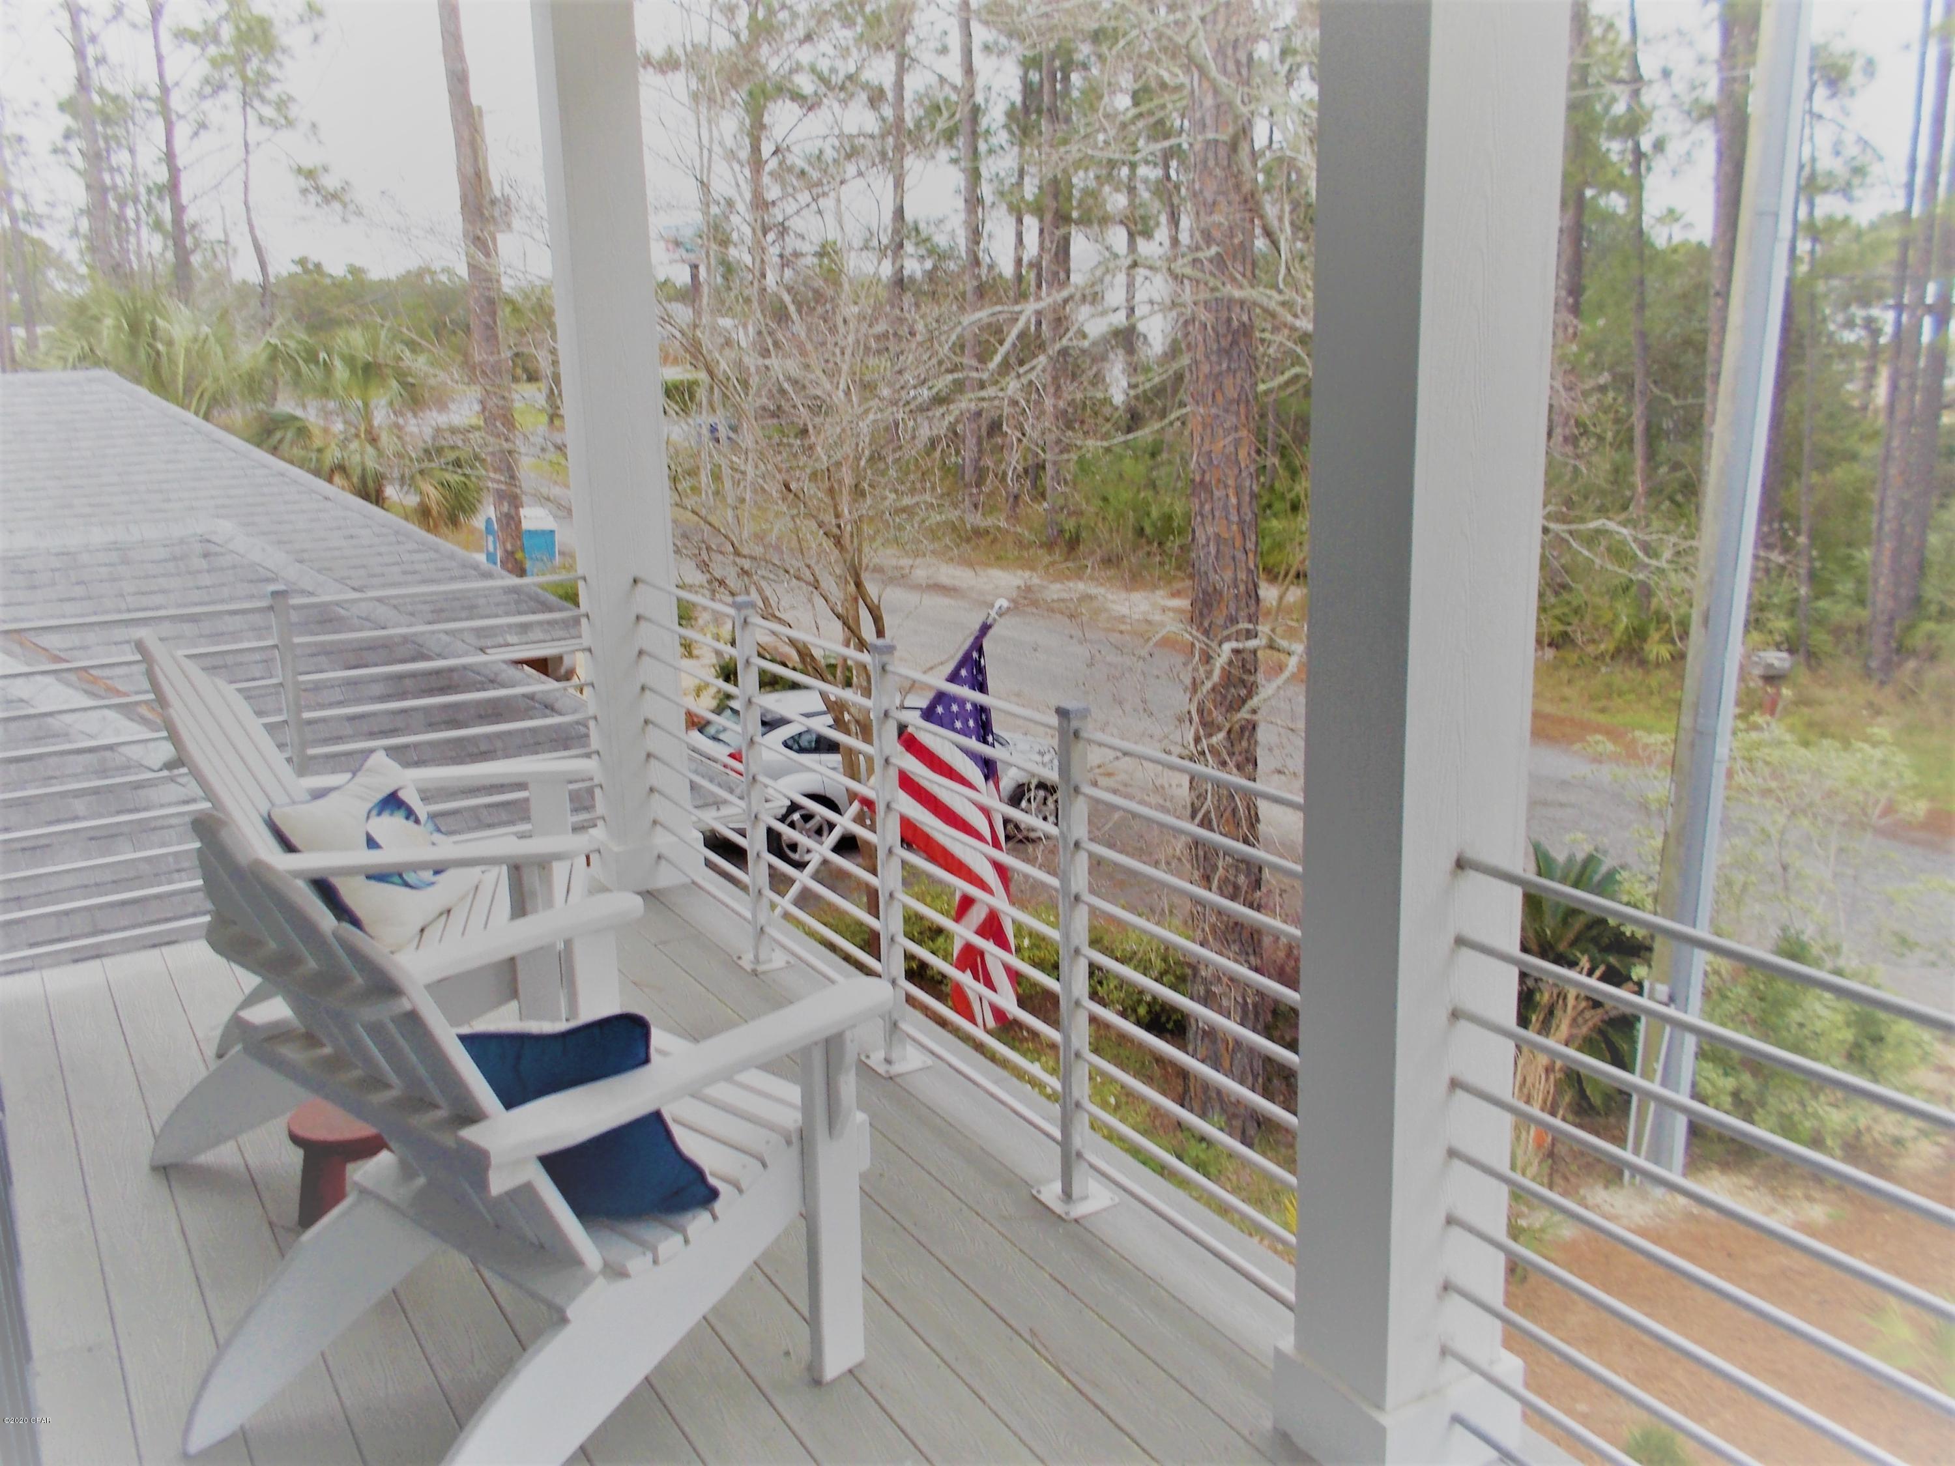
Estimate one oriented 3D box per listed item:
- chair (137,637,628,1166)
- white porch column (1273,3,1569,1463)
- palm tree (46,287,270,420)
[{"bbox_3d":[-1.279,0.278,3.513,0.910,1.030,0.770,-4,14,-12],"label":"chair"},{"bbox_3d":[0.582,-0.230,2.097,0.274,2.600,0.228,-10,16,-31],"label":"white porch column"},{"bbox_3d":[-9.609,-2.543,19.964,2.800,5.604,2.800,-10,16,-31],"label":"palm tree"}]

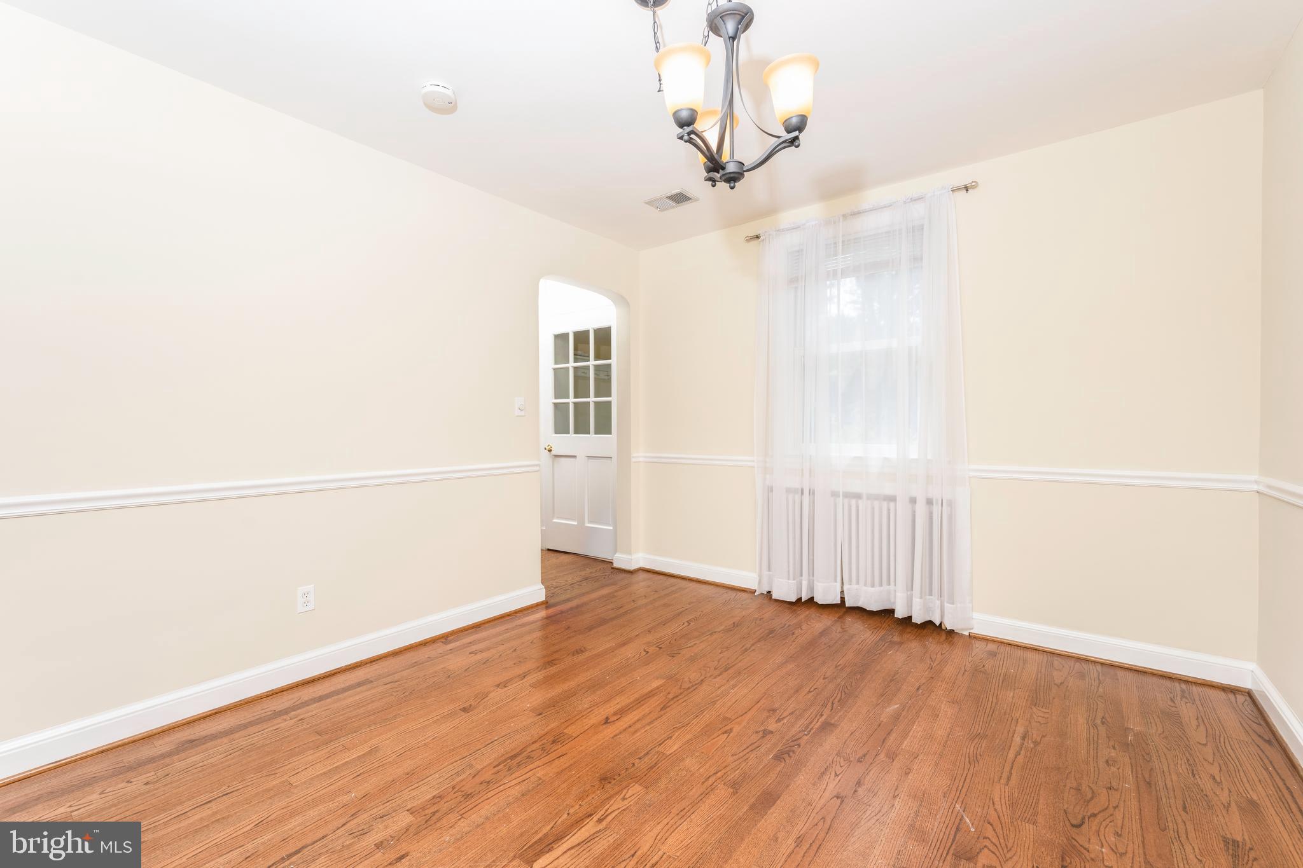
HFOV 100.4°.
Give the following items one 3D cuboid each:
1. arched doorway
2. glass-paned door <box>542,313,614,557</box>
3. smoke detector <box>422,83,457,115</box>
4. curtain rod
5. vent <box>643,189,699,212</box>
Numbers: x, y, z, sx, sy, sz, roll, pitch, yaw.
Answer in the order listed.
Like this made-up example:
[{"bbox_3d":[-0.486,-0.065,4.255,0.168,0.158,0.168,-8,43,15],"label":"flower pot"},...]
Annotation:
[{"bbox_3d":[-0.499,0.005,3.919,0.143,2.156,0.915,0,1,38],"label":"arched doorway"},{"bbox_3d":[-0.588,-0.002,4.707,0.844,2.095,0.050,0,1,33],"label":"glass-paned door"},{"bbox_3d":[-0.875,-1.391,2.233,0.128,0.036,0.128,0,1,38],"label":"smoke detector"},{"bbox_3d":[1.177,-1.298,3.249,1.353,0.043,0.090,0,1,38],"label":"curtain rod"},{"bbox_3d":[0.125,-1.425,3.335,0.299,0.018,0.190,0,1,38],"label":"vent"}]

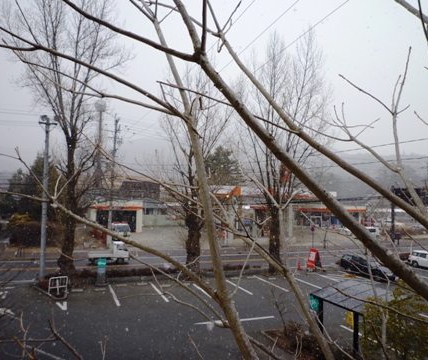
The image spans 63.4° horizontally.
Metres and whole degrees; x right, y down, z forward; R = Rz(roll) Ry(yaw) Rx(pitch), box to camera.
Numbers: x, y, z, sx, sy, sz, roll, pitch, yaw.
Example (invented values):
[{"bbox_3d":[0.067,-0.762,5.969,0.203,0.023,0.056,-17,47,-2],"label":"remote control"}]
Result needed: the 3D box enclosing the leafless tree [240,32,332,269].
[{"bbox_3d":[5.678,-2.000,27.153,6.700,18.400,6.500,1,-2,0],"label":"leafless tree"}]

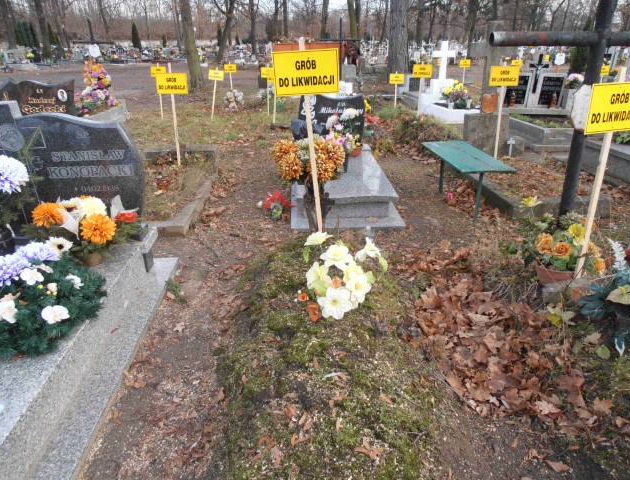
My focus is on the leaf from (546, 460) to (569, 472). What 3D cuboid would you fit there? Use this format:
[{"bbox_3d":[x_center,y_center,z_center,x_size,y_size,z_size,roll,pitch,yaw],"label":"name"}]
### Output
[{"bbox_3d":[0.875,0.817,1.601,0.078,0.015,0.050,7,24,16],"label":"leaf"}]

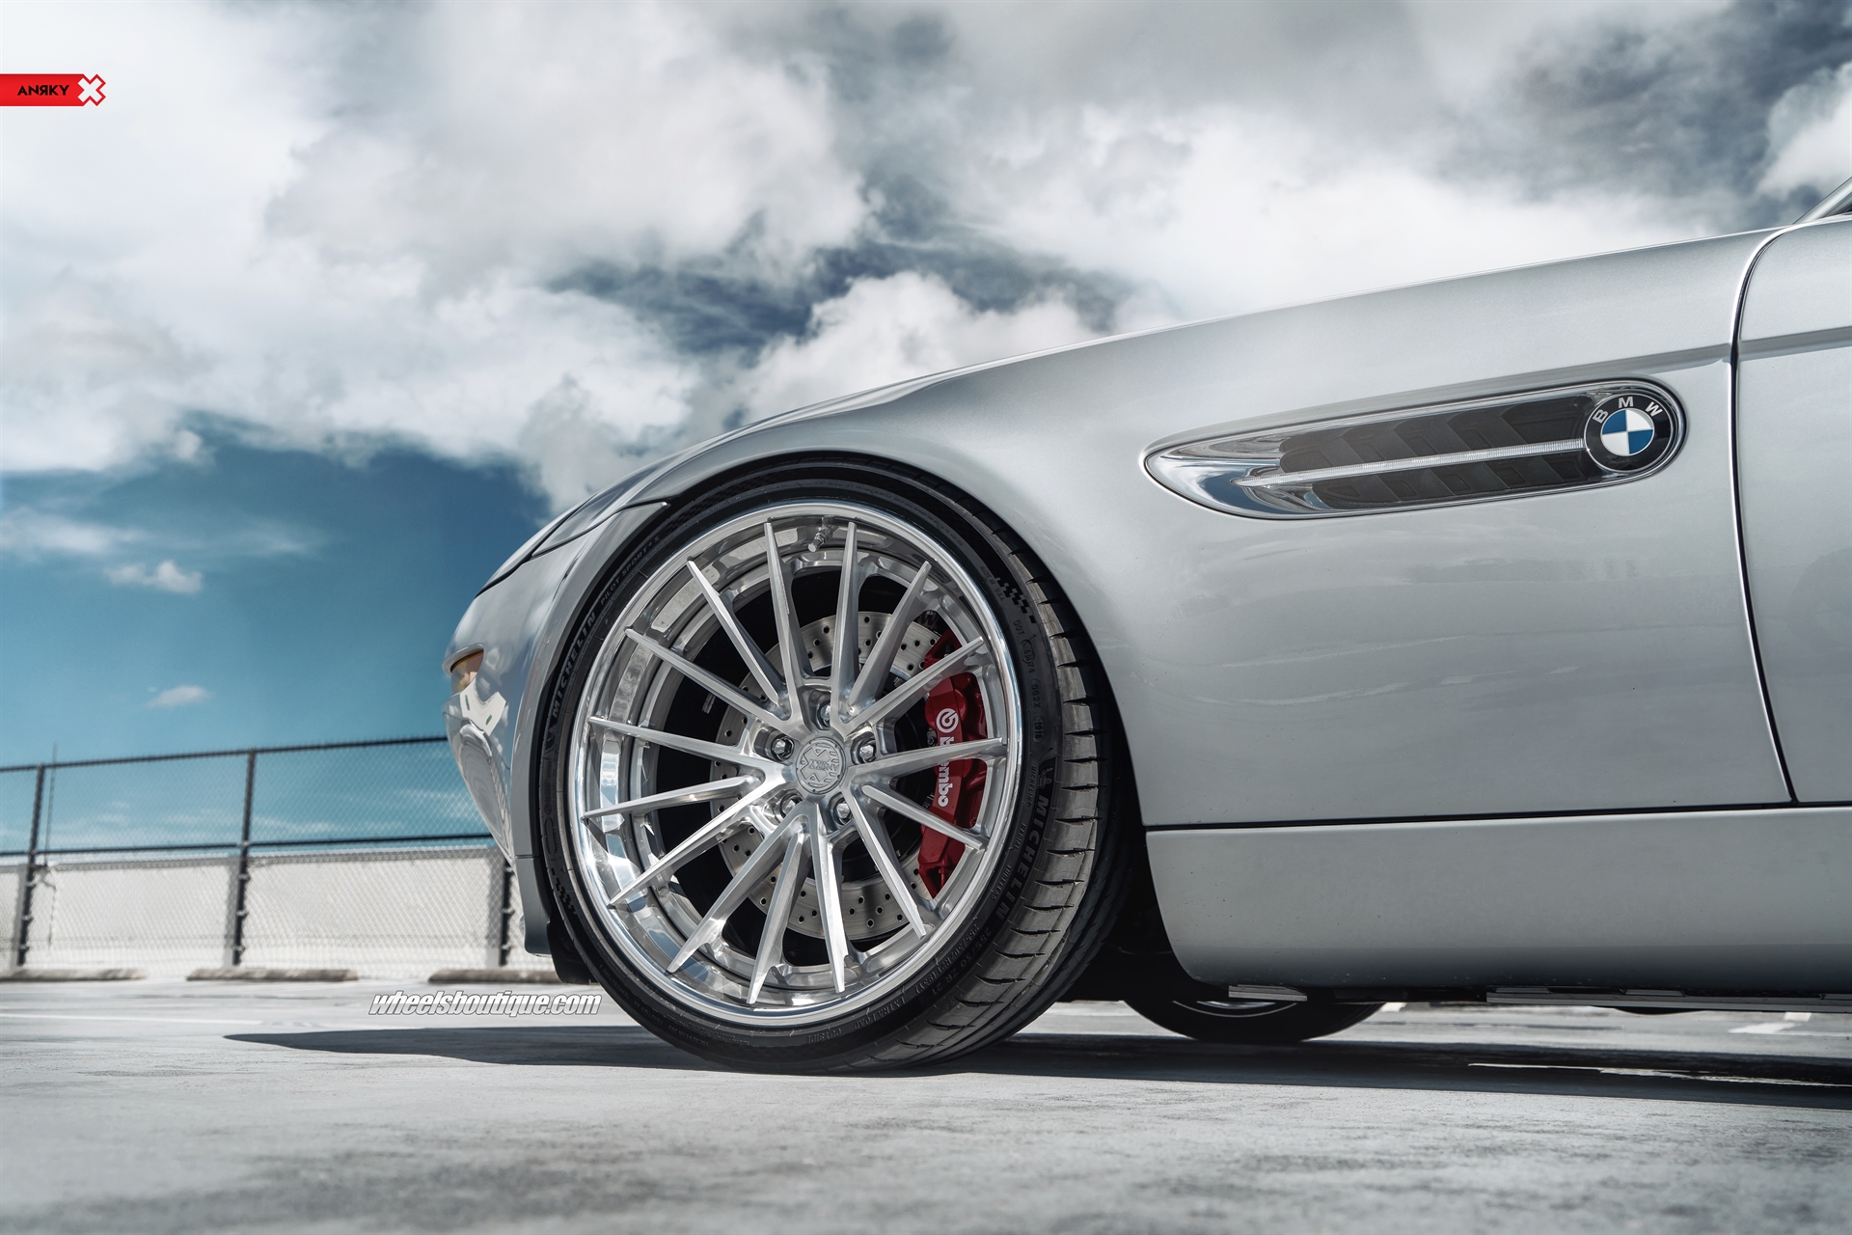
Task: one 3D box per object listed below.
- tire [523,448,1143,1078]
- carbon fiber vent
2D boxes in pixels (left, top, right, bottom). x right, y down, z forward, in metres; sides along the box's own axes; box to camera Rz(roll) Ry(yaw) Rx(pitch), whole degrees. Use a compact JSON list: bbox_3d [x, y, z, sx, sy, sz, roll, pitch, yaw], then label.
[{"bbox_3d":[-0.102,0.165,1.992,0.686,0.680,0.260,-6,-14,27],"label":"tire"},{"bbox_3d":[0.442,-0.141,1.635,0.495,0.105,0.040,-6,-14,27],"label":"carbon fiber vent"}]

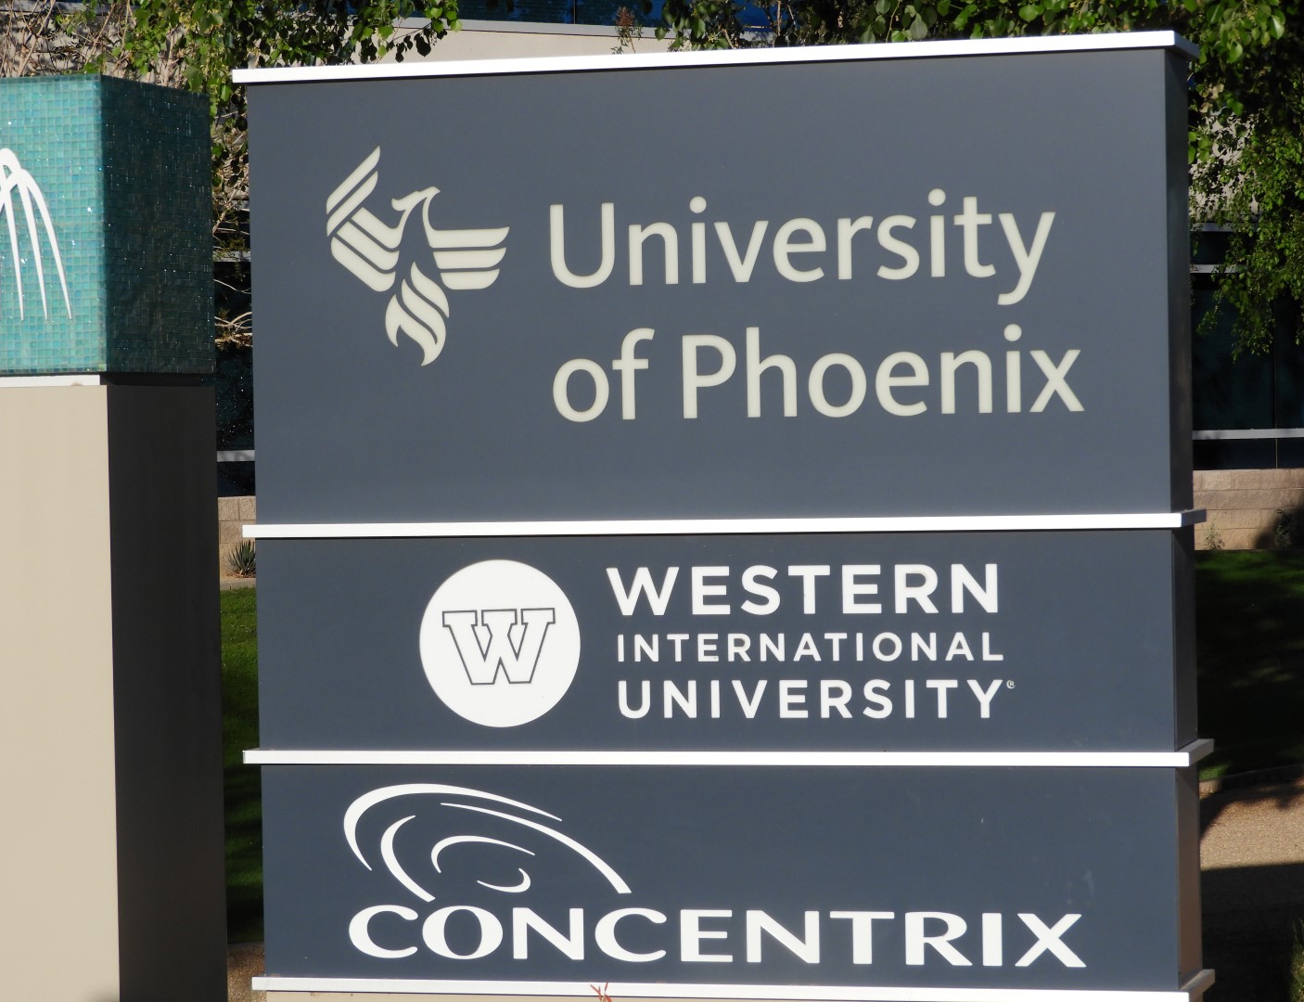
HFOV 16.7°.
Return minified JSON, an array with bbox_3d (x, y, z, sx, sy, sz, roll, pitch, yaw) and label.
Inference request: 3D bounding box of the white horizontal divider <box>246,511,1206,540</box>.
[{"bbox_3d":[0.135,0.044,8.797,1.885,0.026,0.345,-1,1,15],"label":"white horizontal divider"}]

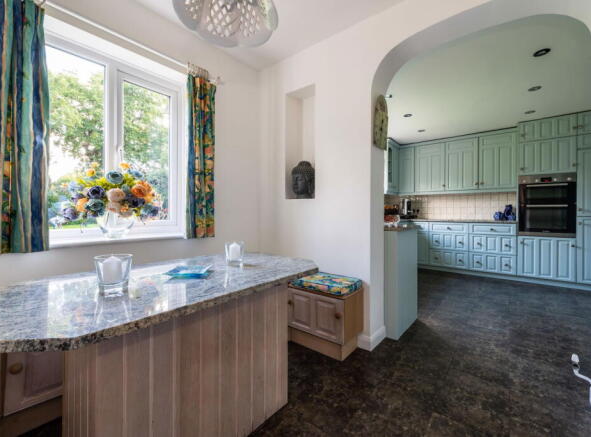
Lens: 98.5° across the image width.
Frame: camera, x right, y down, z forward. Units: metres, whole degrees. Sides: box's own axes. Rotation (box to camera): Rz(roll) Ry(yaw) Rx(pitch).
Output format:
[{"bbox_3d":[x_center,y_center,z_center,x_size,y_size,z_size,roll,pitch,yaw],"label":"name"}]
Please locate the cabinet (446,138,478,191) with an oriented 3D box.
[{"bbox_3d":[3.070,-0.947,4.667,0.498,0.900,0.339,0,0,40],"label":"cabinet"}]

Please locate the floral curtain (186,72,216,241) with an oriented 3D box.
[{"bbox_3d":[-0.737,-0.467,2.031,0.120,1.230,0.195,0,0,40],"label":"floral curtain"}]

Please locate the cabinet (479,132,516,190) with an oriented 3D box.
[{"bbox_3d":[3.450,-0.938,4.349,0.493,0.910,0.339,0,0,40],"label":"cabinet"}]

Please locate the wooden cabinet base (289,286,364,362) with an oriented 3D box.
[{"bbox_3d":[0.205,0.788,2.095,0.623,0.487,0.290,0,1,40],"label":"wooden cabinet base"}]

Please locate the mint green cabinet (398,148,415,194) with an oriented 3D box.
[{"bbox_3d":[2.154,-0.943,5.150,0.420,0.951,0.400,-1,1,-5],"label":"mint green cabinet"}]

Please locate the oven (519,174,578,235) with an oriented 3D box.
[{"bbox_3d":[3.764,-0.189,3.859,0.593,0.890,0.570,0,1,40],"label":"oven"}]

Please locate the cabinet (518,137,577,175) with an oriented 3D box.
[{"bbox_3d":[3.761,-0.885,3.856,0.602,0.498,0.570,0,1,40],"label":"cabinet"}]

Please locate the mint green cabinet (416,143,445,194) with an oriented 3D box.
[{"bbox_3d":[2.678,-0.955,4.994,0.523,0.890,0.339,0,0,40],"label":"mint green cabinet"}]

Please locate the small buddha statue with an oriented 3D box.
[{"bbox_3d":[0.095,-0.355,2.411,0.235,0.367,0.220,0,0,40],"label":"small buddha statue"}]

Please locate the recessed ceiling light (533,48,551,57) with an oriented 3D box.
[{"bbox_3d":[2.152,-1.442,2.222,0.104,0.024,0.104,0,0,40],"label":"recessed ceiling light"}]

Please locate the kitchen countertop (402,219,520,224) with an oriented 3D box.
[{"bbox_3d":[2.788,0.061,4.678,1.940,0.034,0.600,0,1,40],"label":"kitchen countertop"}]

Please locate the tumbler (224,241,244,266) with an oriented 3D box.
[{"bbox_3d":[-0.374,0.217,1.572,0.122,0.138,0.122,-1,1,0],"label":"tumbler"}]

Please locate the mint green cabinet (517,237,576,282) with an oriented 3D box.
[{"bbox_3d":[3.791,0.568,3.894,0.601,0.610,0.580,0,0,40],"label":"mint green cabinet"}]

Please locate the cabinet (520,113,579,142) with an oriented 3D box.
[{"bbox_3d":[3.757,-1.283,3.849,0.602,0.298,0.570,0,1,40],"label":"cabinet"}]

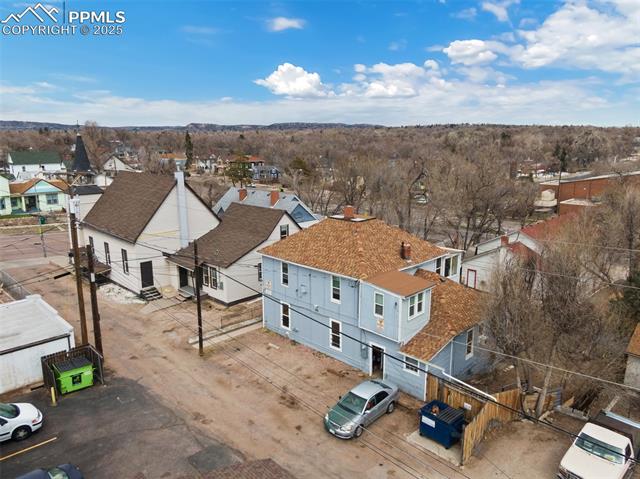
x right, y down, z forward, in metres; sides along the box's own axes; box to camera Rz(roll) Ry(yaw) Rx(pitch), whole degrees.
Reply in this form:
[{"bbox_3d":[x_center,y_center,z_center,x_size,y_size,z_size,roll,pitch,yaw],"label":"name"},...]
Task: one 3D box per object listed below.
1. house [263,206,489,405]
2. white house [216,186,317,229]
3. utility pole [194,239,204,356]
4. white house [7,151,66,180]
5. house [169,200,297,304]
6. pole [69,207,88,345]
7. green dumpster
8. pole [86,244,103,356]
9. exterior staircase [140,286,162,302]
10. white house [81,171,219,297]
[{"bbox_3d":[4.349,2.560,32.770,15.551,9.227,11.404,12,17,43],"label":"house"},{"bbox_3d":[-7.978,-3.583,64.046,12.649,7.568,10.057,12,17,43],"label":"white house"},{"bbox_3d":[-7.866,3.887,28.829,0.270,8.087,0.270,12,17,43],"label":"utility pole"},{"bbox_3d":[-87.246,-21.648,137.384,7.257,9.849,14.307,12,17,43],"label":"white house"},{"bbox_3d":[-7.327,0.739,43.912,8.190,7.776,11.197,12,17,43],"label":"house"},{"bbox_3d":[-15.704,2.641,28.830,0.363,10.368,0.363,12,17,43],"label":"pole"},{"bbox_3d":[-14.471,7.895,25.990,1.607,1.348,1.814,12,17,43],"label":"green dumpster"},{"bbox_3d":[-13.883,4.220,27.400,0.332,7.931,0.332,12,17,43],"label":"pole"},{"bbox_3d":[-15.578,4.919,40.818,1.814,0.778,1.400,12,17,43],"label":"exterior staircase"},{"bbox_3d":[-18.308,-1.939,47.633,13.685,10.990,9.435,12,17,43],"label":"white house"}]

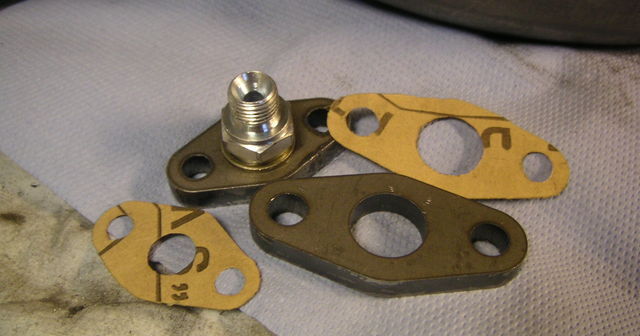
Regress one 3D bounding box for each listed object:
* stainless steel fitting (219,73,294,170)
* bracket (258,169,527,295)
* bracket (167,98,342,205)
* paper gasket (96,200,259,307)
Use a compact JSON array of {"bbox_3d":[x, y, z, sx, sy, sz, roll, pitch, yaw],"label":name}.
[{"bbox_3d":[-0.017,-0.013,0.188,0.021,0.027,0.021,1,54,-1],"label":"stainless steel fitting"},{"bbox_3d":[0.017,0.017,0.185,0.072,0.009,0.033,8,54,4],"label":"bracket"},{"bbox_3d":[-0.016,-0.005,0.200,0.054,0.008,0.028,-22,58,-17],"label":"bracket"},{"bbox_3d":[-0.038,0.022,0.184,0.054,0.001,0.029,21,59,25],"label":"paper gasket"}]

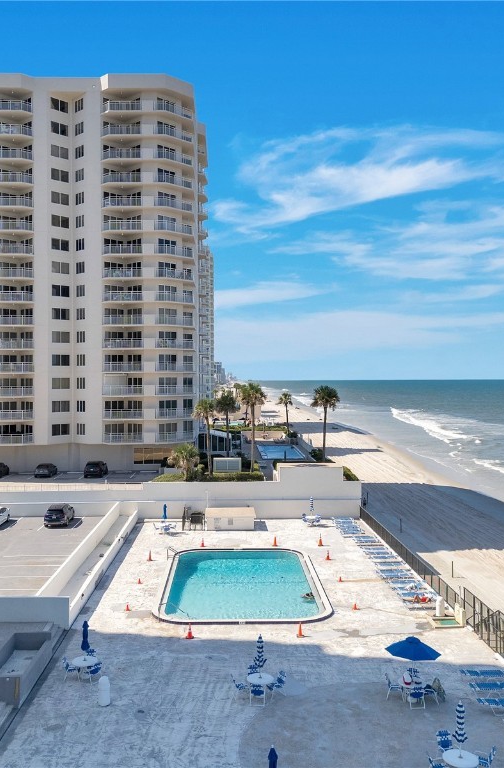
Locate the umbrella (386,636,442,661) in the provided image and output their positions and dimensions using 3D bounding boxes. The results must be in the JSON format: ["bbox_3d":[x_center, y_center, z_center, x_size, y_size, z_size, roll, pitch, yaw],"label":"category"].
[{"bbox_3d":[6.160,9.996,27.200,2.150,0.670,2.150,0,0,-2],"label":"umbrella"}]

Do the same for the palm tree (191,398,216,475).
[{"bbox_3d":[-5.185,5.812,77.500,2.700,8.569,2.700,0,0,-3],"label":"palm tree"}]

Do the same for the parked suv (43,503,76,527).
[{"bbox_3d":[-16.331,11.081,60.815,1.870,1.660,4.650,0,0,-3],"label":"parked suv"}]

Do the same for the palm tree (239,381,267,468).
[{"bbox_3d":[0.150,4.423,65.300,2.600,9.200,2.600,0,0,-2],"label":"palm tree"}]

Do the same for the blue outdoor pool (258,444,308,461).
[{"bbox_3d":[4.100,10.791,105.500,6.000,1.350,20.300,0,0,-2],"label":"blue outdoor pool"}]

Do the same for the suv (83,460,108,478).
[{"bbox_3d":[-17.250,9.442,79.100,1.880,1.680,4.600,0,0,-2],"label":"suv"}]

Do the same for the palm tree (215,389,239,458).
[{"bbox_3d":[-3.088,5.263,89.500,3.000,9.265,3.000,0,0,-3],"label":"palm tree"}]

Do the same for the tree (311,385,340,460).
[{"bbox_3d":[8.950,5.331,87.500,3.600,10.200,3.600,0,0,-2],"label":"tree"}]

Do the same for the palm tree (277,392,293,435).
[{"bbox_3d":[6.317,5.782,138.000,3.000,8.261,3.000,0,0,-3],"label":"palm tree"}]

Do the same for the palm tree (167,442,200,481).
[{"bbox_3d":[-6.300,7.191,65.800,3.100,3.700,3.100,0,0,-2],"label":"palm tree"}]

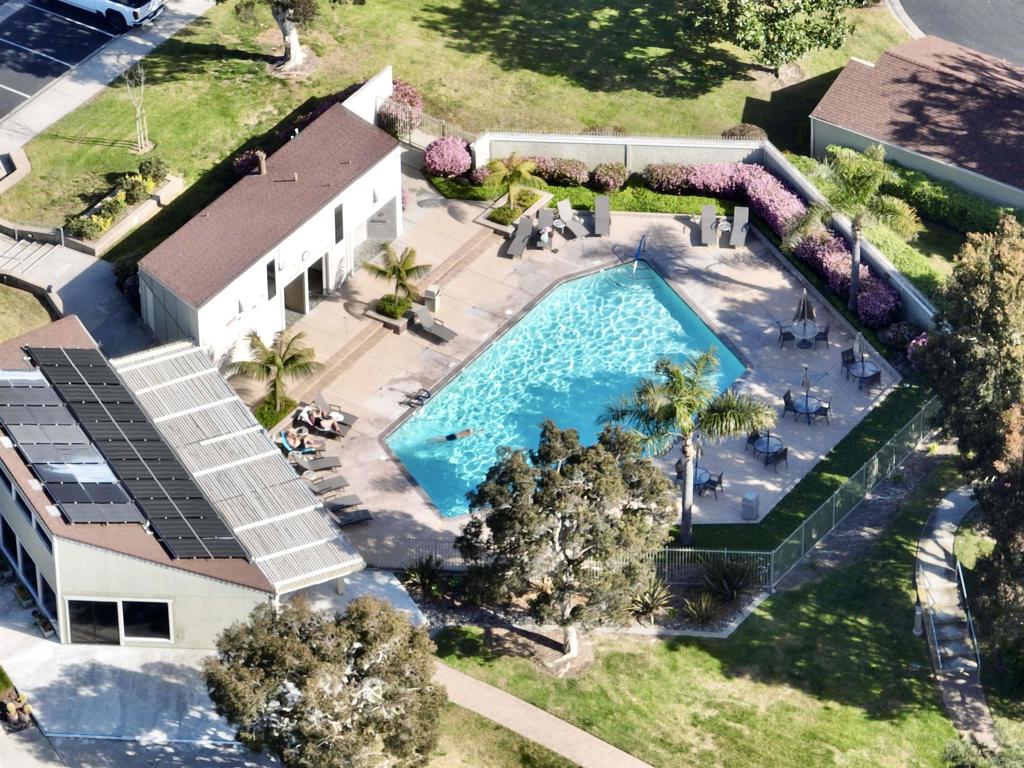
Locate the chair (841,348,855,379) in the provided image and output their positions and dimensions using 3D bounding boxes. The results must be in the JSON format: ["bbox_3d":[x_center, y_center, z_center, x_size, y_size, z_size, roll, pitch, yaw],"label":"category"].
[{"bbox_3d":[12.780,-0.788,179.304,0.580,0.880,0.610,-22,41,-27],"label":"chair"}]

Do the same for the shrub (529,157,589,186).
[{"bbox_3d":[1.849,-8.430,189.374,2.400,1.150,1.250,2,36,3],"label":"shrub"}]

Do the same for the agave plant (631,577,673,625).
[{"bbox_3d":[4.952,7.838,168.937,1.500,1.500,1.400,-1,36,0],"label":"agave plant"}]

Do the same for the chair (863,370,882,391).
[{"bbox_3d":[13.672,-0.205,180.435,0.600,0.880,0.620,-29,44,-33],"label":"chair"}]

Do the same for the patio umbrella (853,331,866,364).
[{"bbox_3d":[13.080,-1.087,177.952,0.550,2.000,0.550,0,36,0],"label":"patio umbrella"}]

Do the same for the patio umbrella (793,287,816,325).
[{"bbox_3d":[11.239,-2.548,182.314,0.920,2.540,0.900,-1,36,0],"label":"patio umbrella"}]

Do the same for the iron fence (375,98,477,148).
[{"bbox_3d":[-3.443,-9.941,190.660,5.010,1.700,0.100,24,43,29],"label":"iron fence"}]

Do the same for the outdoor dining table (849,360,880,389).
[{"bbox_3d":[13.358,-0.246,180.635,1.090,0.730,1.090,-1,36,0],"label":"outdoor dining table"}]

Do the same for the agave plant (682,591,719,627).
[{"bbox_3d":[6.636,7.903,167.661,1.300,1.100,1.200,0,36,0],"label":"agave plant"}]

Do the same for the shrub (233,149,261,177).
[{"bbox_3d":[-10.346,-8.526,188.438,1.500,1.700,1.500,0,36,0],"label":"shrub"}]

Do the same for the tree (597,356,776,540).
[{"bbox_3d":[6.364,2.904,170.790,6.000,7.300,5.700,-1,36,0],"label":"tree"}]

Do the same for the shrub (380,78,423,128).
[{"bbox_3d":[-4.419,-11.320,192.206,1.850,1.900,2.000,0,36,0],"label":"shrub"}]

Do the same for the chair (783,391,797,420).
[{"bbox_3d":[10.416,0.726,177.256,0.610,0.880,0.580,22,42,27],"label":"chair"}]

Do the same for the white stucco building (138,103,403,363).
[{"bbox_3d":[-9.351,-5.899,185.951,5.225,4.220,16.176,21,41,27],"label":"white stucco building"}]

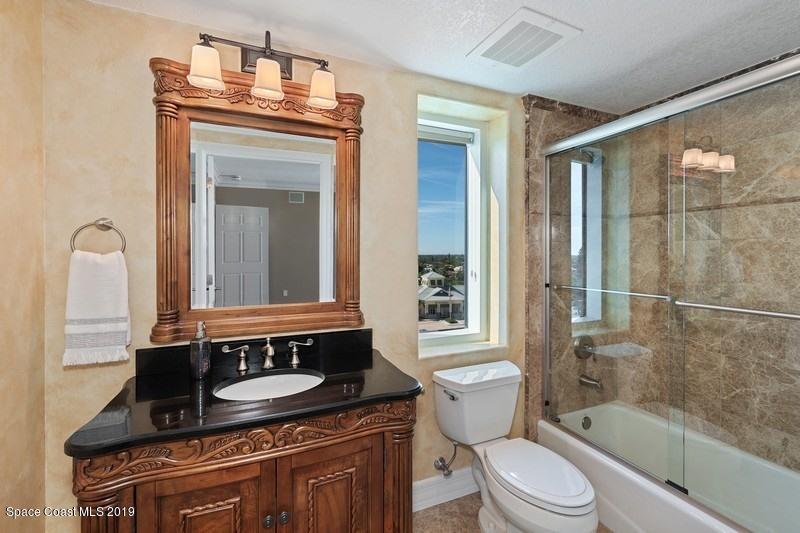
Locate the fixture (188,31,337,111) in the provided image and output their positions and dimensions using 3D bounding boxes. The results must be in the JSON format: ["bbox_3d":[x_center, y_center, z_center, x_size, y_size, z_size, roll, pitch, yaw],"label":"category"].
[{"bbox_3d":[-0.569,-0.876,1.443,0.585,0.295,0.190,0,1,-22],"label":"fixture"}]

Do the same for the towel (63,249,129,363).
[{"bbox_3d":[-1.139,0.156,1.259,0.195,0.428,0.060,0,1,-22],"label":"towel"}]

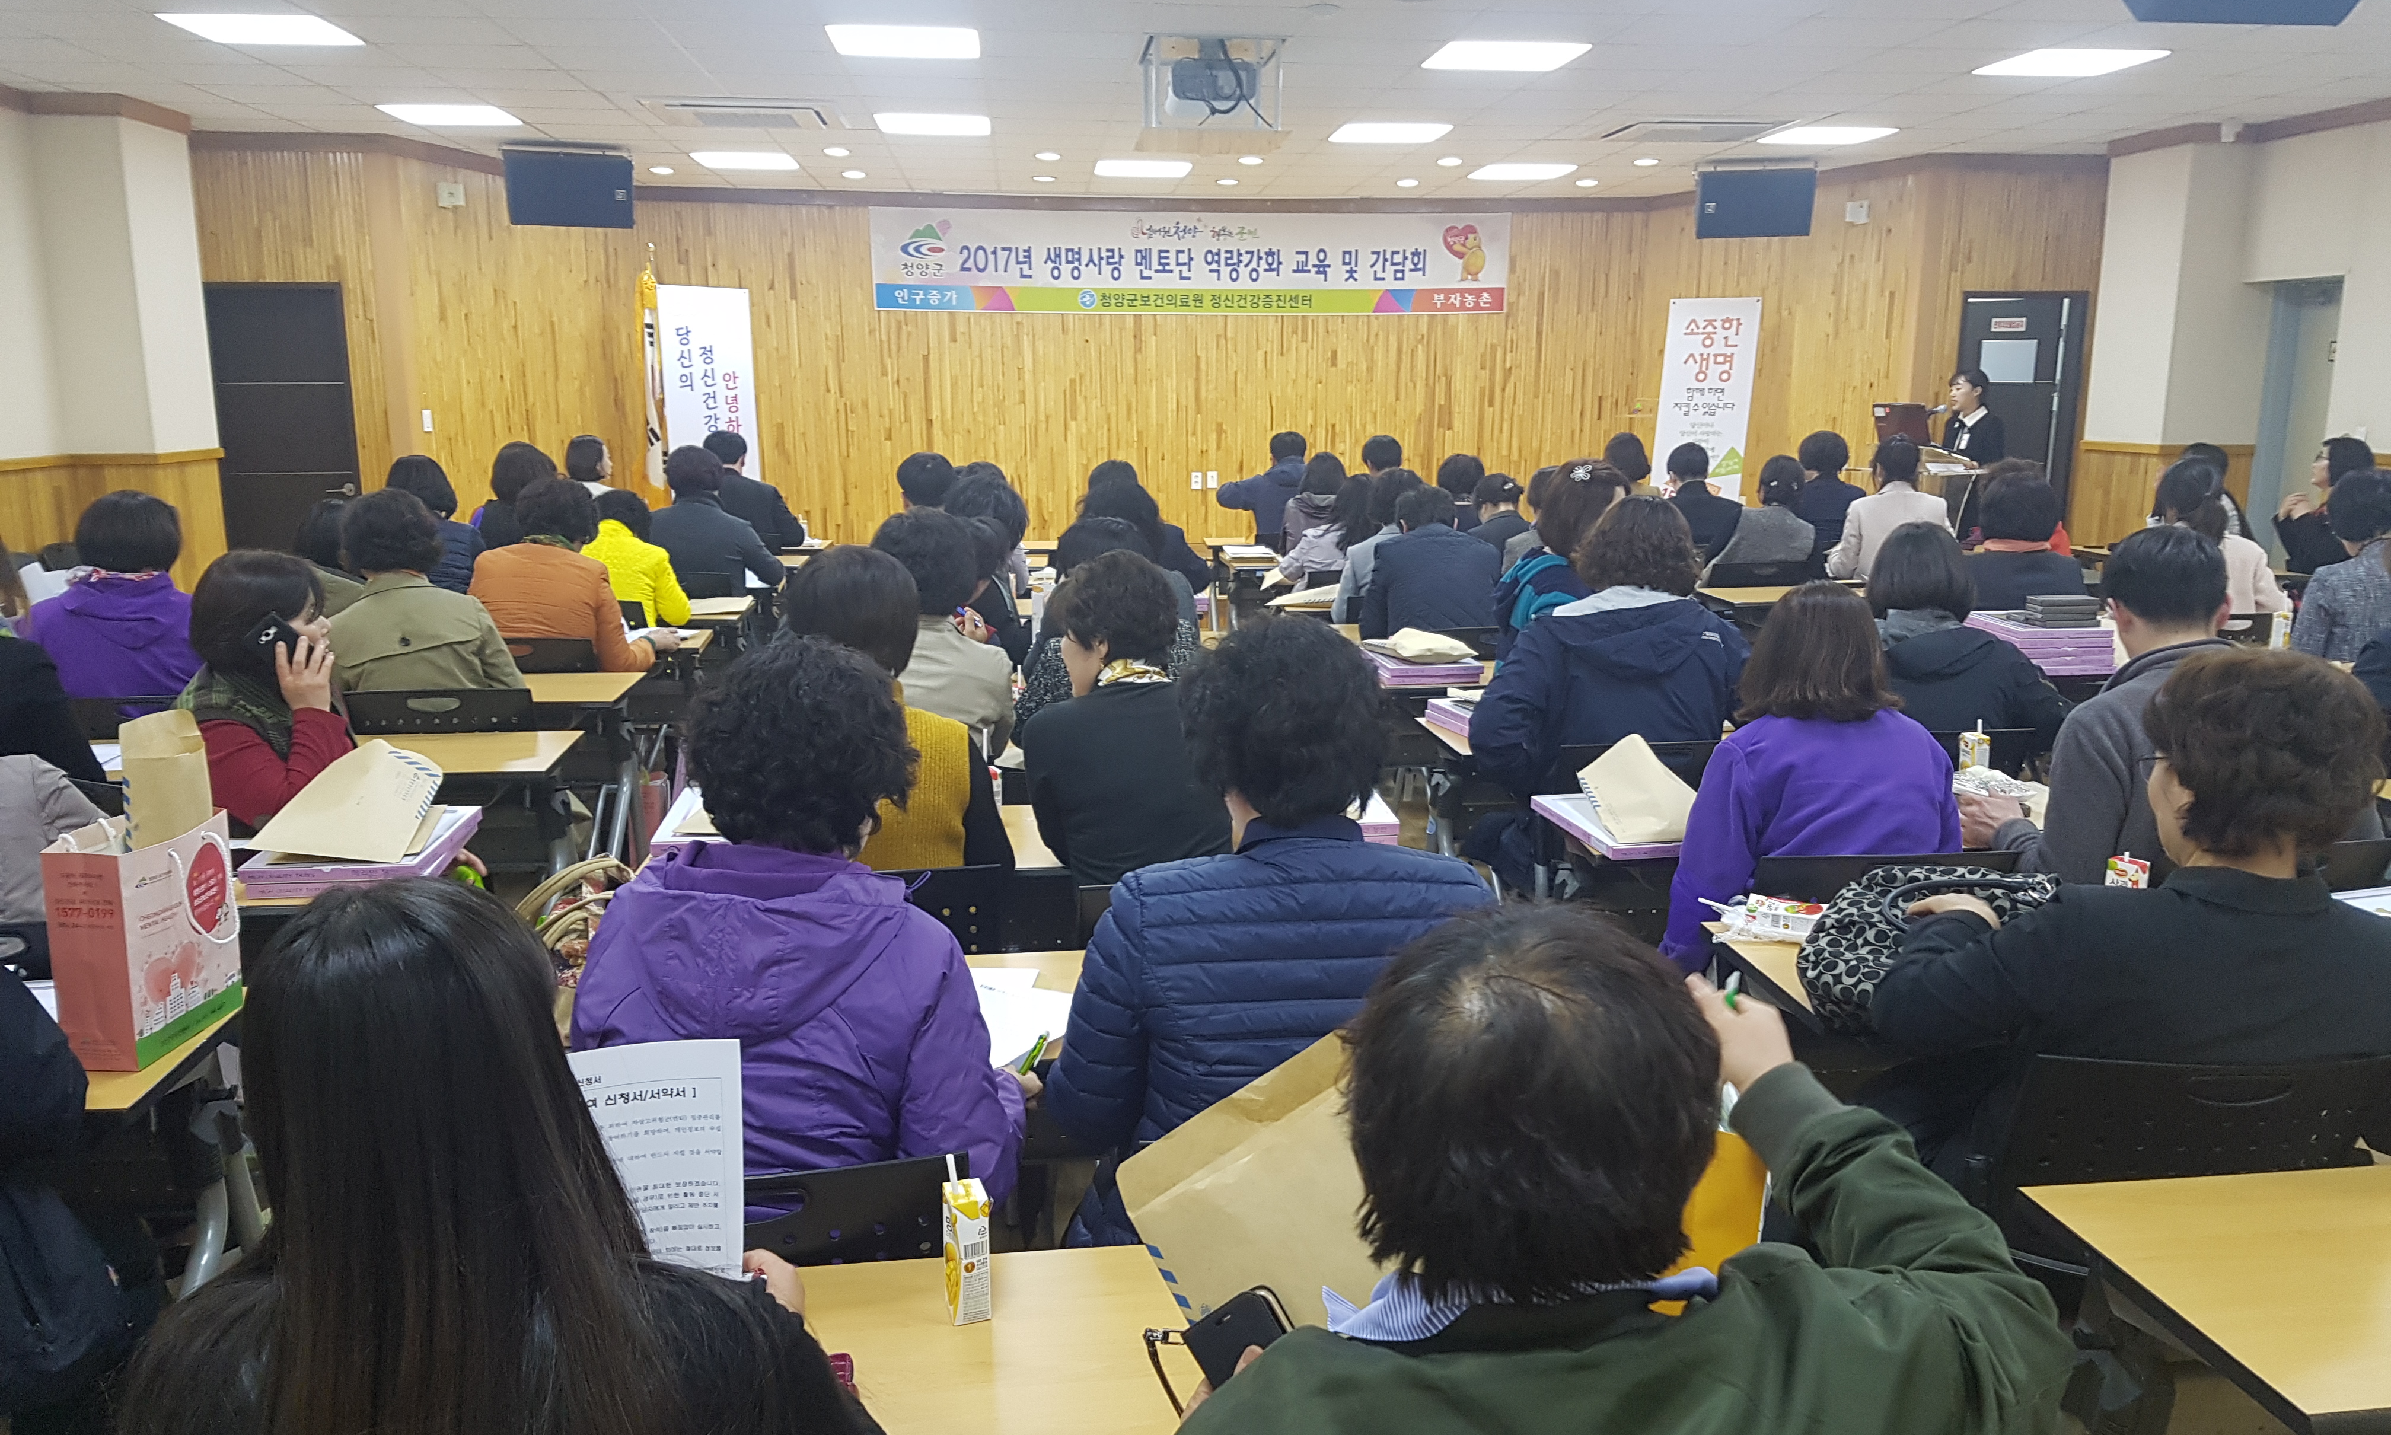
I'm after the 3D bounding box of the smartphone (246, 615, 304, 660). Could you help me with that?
[{"bbox_3d":[-1.803,-0.133,3.555,0.150,0.075,0.010,42,1,-14],"label":"smartphone"}]

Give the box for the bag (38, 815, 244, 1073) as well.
[{"bbox_3d":[-1.382,0.287,2.365,0.100,0.283,0.232,0,10,3],"label":"bag"}]

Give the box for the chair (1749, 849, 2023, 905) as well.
[{"bbox_3d":[1.123,0.582,3.279,0.480,0.820,0.530,-1,10,-5],"label":"chair"}]

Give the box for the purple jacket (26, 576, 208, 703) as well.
[{"bbox_3d":[-2.831,-0.089,4.779,0.480,0.600,0.340,-1,10,-5],"label":"purple jacket"}]

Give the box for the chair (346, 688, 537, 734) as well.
[{"bbox_3d":[-1.900,0.298,4.715,0.480,0.810,0.530,-1,11,-8],"label":"chair"}]

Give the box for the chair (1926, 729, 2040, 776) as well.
[{"bbox_3d":[1.627,0.396,4.239,0.480,0.810,0.530,-1,11,-7],"label":"chair"}]

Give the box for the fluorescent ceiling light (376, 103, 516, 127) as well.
[{"bbox_3d":[-3.892,-3.182,9.398,0.590,0.070,0.590,-1,11,-5],"label":"fluorescent ceiling light"}]

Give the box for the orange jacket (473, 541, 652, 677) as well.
[{"bbox_3d":[-1.957,-0.243,5.569,0.540,0.610,0.440,0,11,-2],"label":"orange jacket"}]

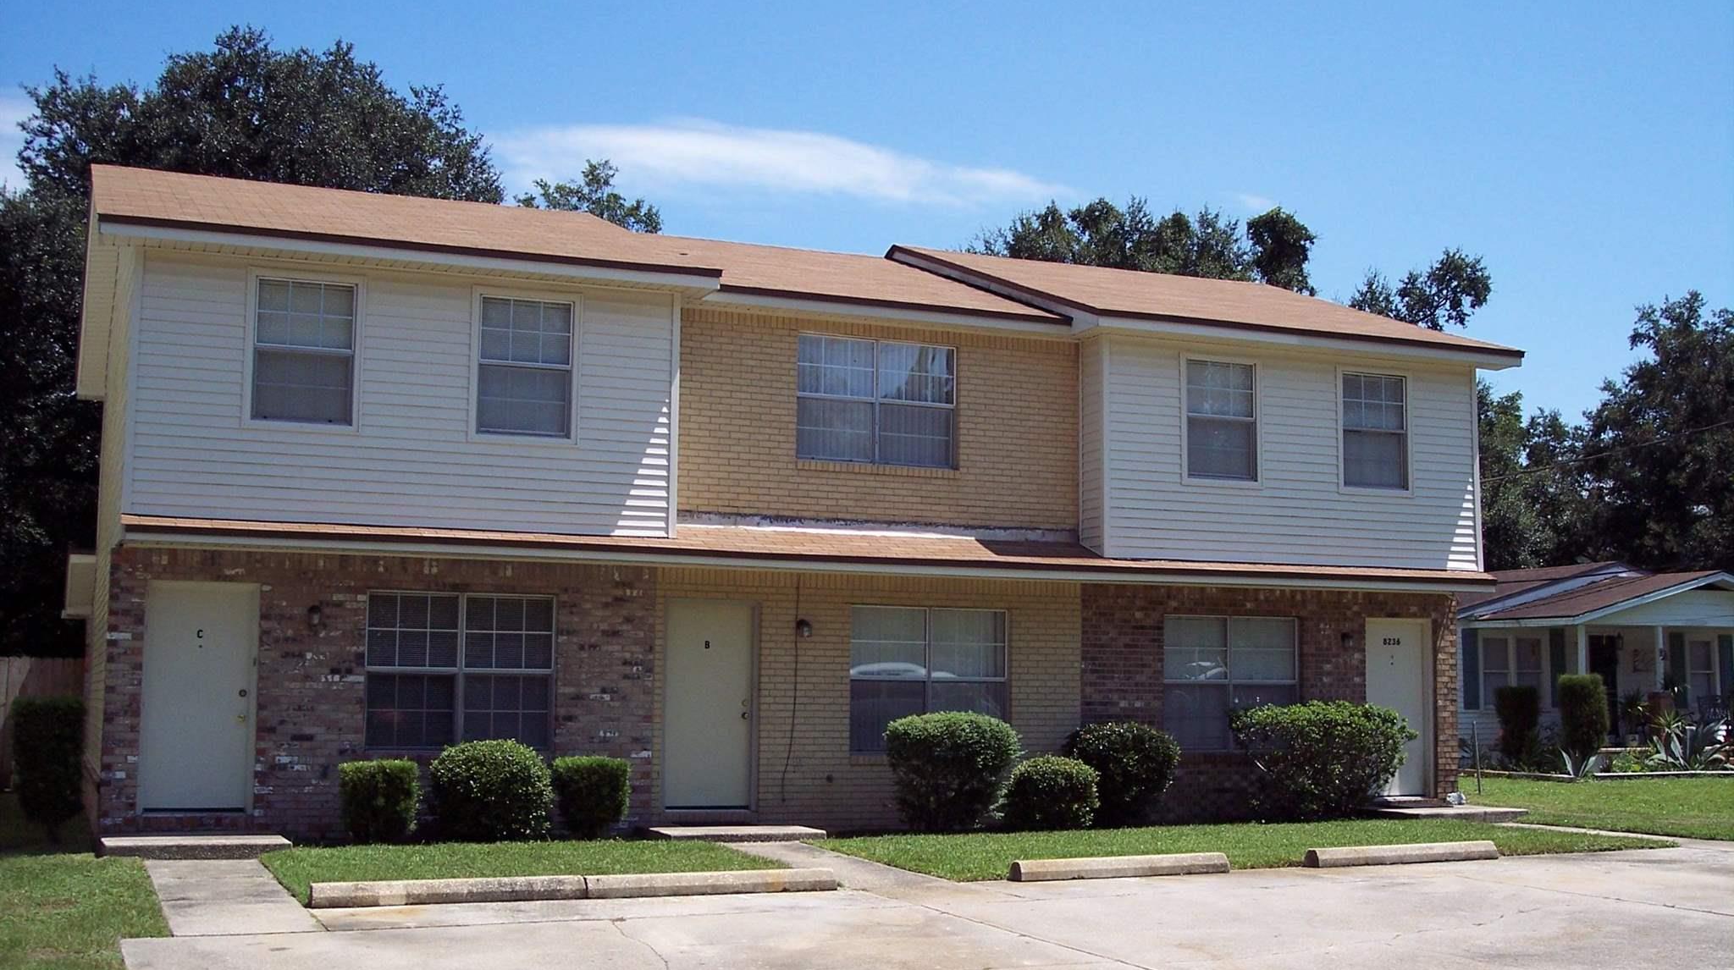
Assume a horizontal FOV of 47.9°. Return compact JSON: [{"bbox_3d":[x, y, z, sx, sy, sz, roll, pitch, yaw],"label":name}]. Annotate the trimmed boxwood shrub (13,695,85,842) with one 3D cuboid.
[{"bbox_3d":[-7.434,2.572,17.750,0.630,1.340,0.620,3,-8,-22],"label":"trimmed boxwood shrub"}]

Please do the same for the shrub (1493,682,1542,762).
[{"bbox_3d":[11.762,4.320,35.300,0.860,1.470,0.840,3,-8,-22],"label":"shrub"}]

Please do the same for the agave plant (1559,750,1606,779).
[{"bbox_3d":[12.375,4.828,33.800,0.820,0.550,0.800,3,-8,-22],"label":"agave plant"}]

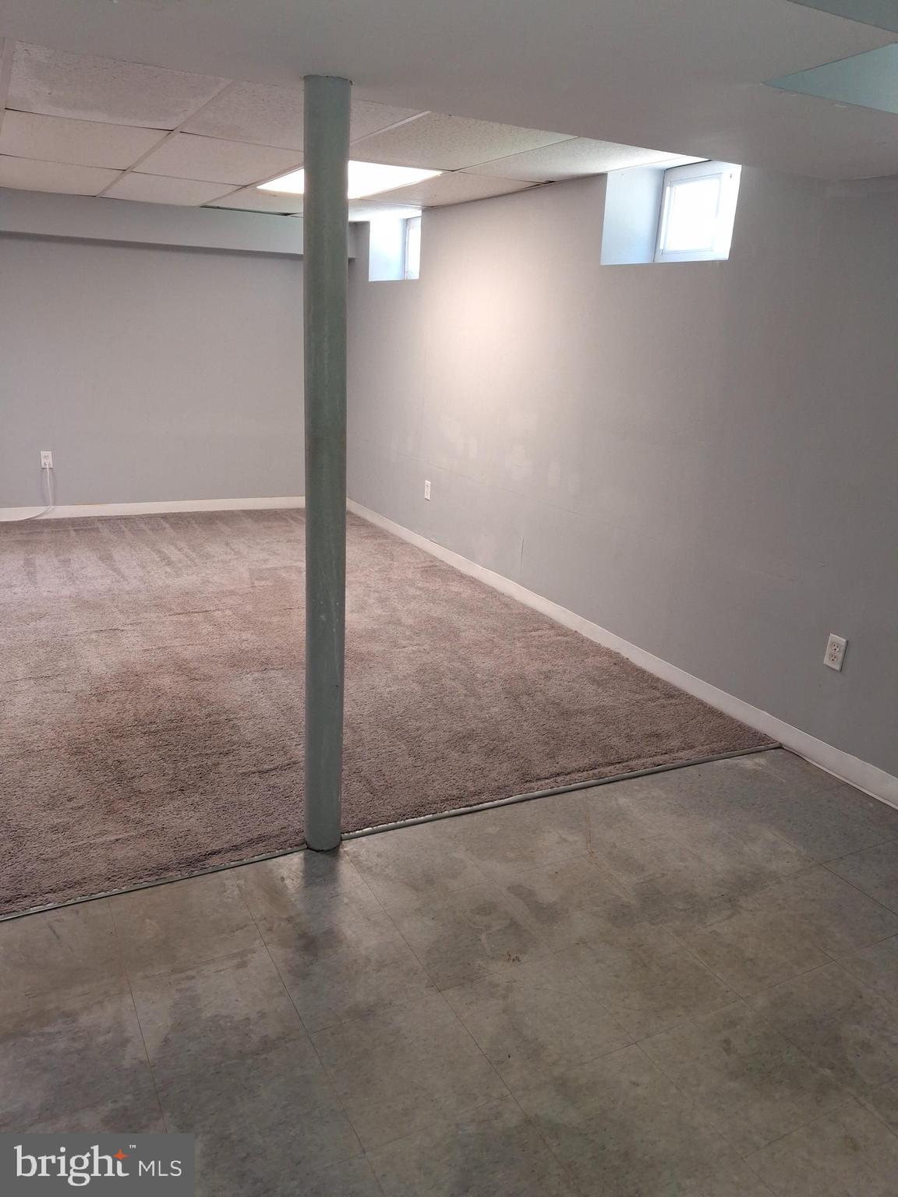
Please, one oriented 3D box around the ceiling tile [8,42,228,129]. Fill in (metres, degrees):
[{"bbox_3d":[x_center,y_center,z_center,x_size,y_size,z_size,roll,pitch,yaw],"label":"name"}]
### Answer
[{"bbox_3d":[-1.115,-1.667,2.839,0.600,0.020,0.924,-6,20,-27],"label":"ceiling tile"}]

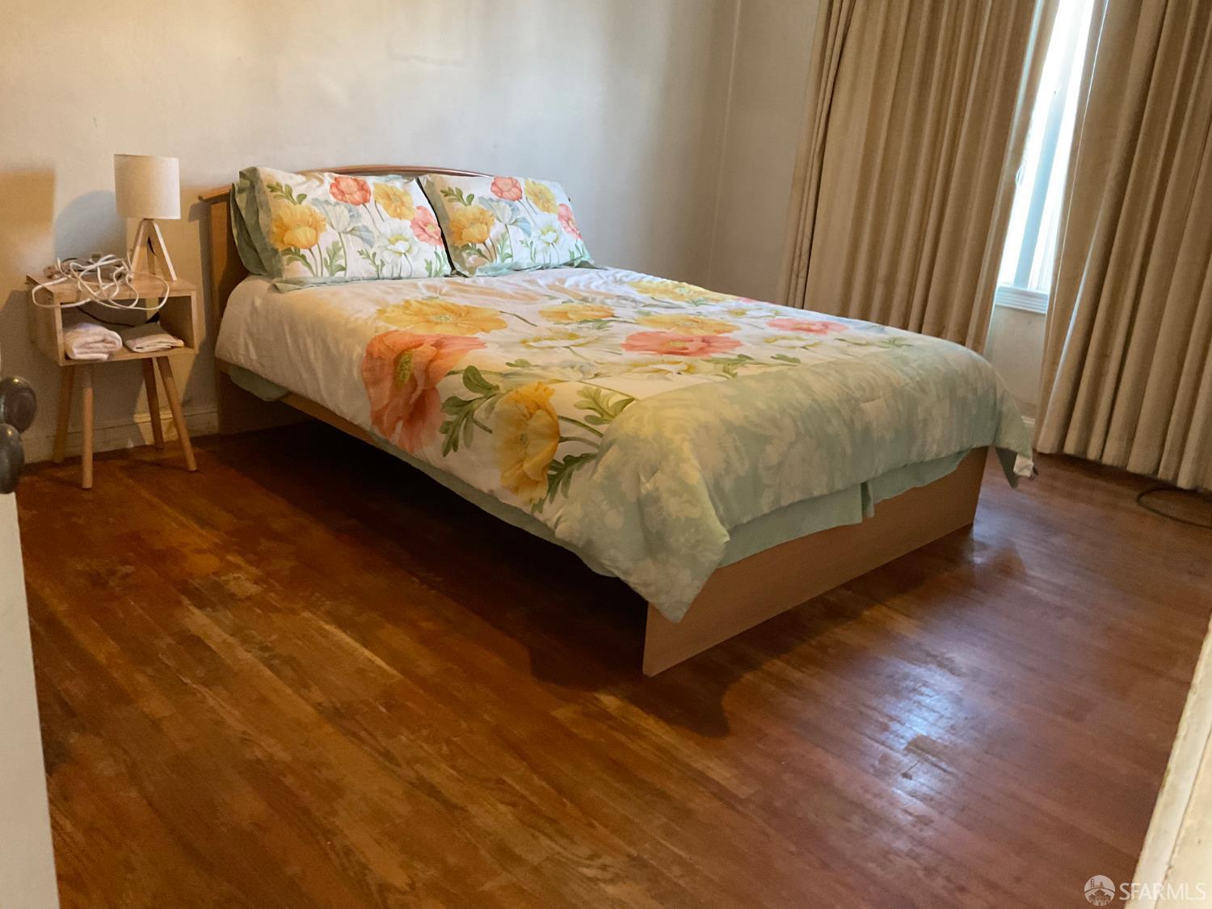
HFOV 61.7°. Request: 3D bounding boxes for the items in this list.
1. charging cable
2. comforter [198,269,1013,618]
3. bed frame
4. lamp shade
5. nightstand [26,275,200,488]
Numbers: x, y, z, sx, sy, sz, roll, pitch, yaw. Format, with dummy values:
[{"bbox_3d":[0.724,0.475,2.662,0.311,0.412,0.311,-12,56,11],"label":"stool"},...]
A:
[{"bbox_3d":[-1.481,-0.491,2.937,0.249,0.115,0.356,21,24,41],"label":"charging cable"},{"bbox_3d":[0.031,-0.266,3.340,2.124,0.435,1.853,21,24,41],"label":"comforter"},{"bbox_3d":[-0.040,-0.373,3.309,2.085,0.940,1.666,21,24,41],"label":"bed frame"},{"bbox_3d":[-1.362,-0.796,3.027,0.175,0.180,0.175,21,24,41],"label":"lamp shade"},{"bbox_3d":[-1.488,-0.242,3.106,0.288,0.584,0.398,21,24,41],"label":"nightstand"}]

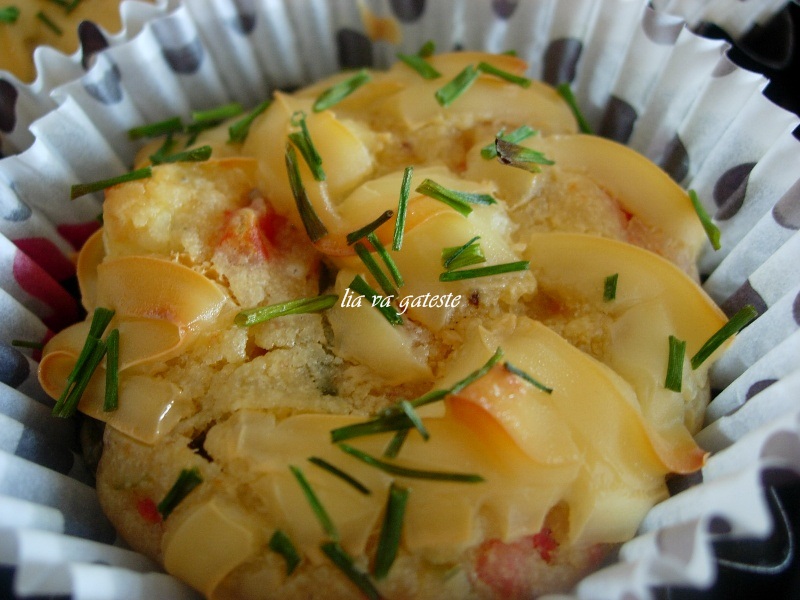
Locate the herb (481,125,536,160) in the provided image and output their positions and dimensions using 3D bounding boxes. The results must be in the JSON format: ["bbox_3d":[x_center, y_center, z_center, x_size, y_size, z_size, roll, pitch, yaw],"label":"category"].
[{"bbox_3d":[0.018,-0.026,0.143,0.011,0.001,0.002,-27,53,-23],"label":"herb"}]

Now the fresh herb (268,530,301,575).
[{"bbox_3d":[-0.013,0.029,0.102,0.002,0.001,0.005,-25,65,-6],"label":"fresh herb"}]

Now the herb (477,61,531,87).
[{"bbox_3d":[0.019,-0.041,0.160,0.011,0.002,0.002,28,49,27],"label":"herb"}]

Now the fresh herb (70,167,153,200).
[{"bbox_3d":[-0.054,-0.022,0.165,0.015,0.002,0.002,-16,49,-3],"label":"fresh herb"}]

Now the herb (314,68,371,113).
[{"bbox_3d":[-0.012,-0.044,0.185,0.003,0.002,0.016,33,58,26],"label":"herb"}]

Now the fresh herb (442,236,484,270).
[{"bbox_3d":[0.009,-0.006,0.124,0.006,0.002,0.004,-12,58,-7],"label":"fresh herb"}]

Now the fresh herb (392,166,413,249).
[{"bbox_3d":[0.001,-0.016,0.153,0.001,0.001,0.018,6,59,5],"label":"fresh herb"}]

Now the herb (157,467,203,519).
[{"bbox_3d":[-0.027,0.024,0.108,0.002,0.001,0.006,33,73,20],"label":"herb"}]

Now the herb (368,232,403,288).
[{"bbox_3d":[-0.002,-0.006,0.125,0.001,0.001,0.010,-21,59,-13],"label":"herb"}]

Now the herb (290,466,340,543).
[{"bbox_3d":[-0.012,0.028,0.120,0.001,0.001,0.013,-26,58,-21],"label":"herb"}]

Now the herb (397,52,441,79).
[{"bbox_3d":[0.003,-0.044,0.163,0.002,0.002,0.012,-23,43,-26],"label":"herb"}]

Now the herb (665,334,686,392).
[{"bbox_3d":[0.036,0.008,0.116,0.002,0.001,0.008,23,57,-10],"label":"herb"}]

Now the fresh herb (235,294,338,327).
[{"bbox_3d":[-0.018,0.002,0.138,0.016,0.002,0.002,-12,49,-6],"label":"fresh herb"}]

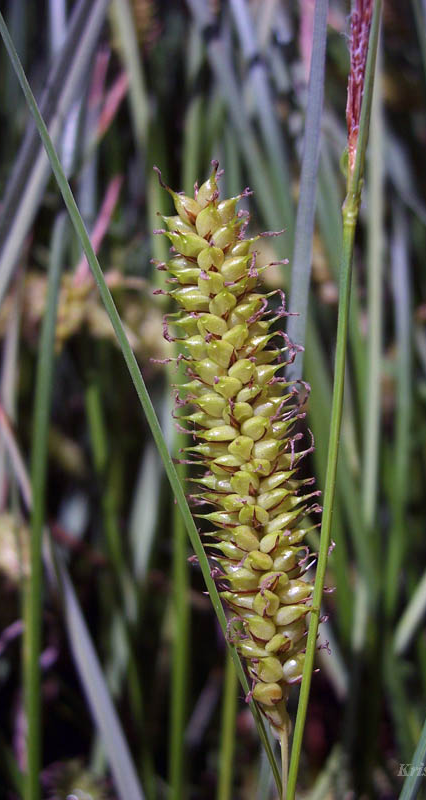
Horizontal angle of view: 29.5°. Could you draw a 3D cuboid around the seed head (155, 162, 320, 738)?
[{"bbox_3d":[0.004,0.006,0.092,0.014,0.065,0.014,-7,5,0],"label":"seed head"}]

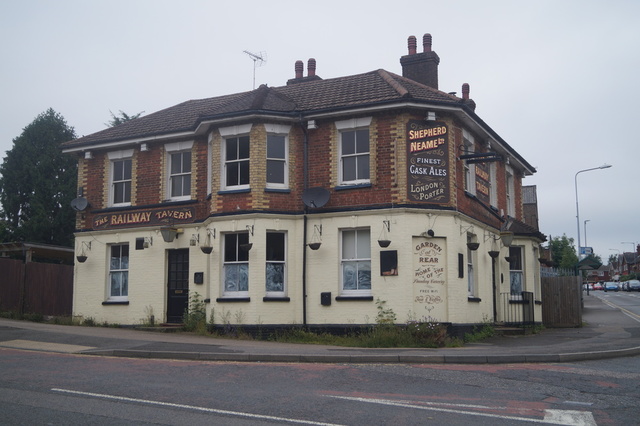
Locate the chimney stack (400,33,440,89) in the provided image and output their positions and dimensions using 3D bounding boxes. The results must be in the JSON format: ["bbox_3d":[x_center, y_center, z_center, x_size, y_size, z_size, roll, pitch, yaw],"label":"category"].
[{"bbox_3d":[3.274,-4.783,22.534,1.126,1.920,0.620,-4,-9,26],"label":"chimney stack"}]

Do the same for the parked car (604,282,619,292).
[{"bbox_3d":[42.048,10.721,99.845,1.800,1.500,4.100,-4,-9,24],"label":"parked car"}]

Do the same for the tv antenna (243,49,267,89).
[{"bbox_3d":[-2.245,-4.985,23.689,0.420,1.441,1.178,-6,-10,35],"label":"tv antenna"}]

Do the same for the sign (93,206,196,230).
[{"bbox_3d":[-5.487,0.177,21.345,4.015,0.402,0.050,-4,-9,26],"label":"sign"}]

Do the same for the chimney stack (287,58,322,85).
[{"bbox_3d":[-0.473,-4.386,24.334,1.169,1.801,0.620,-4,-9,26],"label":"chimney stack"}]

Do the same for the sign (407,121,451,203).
[{"bbox_3d":[2.868,-1.367,18.266,1.216,2.197,0.040,3,-9,-18],"label":"sign"}]

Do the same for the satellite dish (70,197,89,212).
[{"bbox_3d":[-7.695,-0.272,22.187,0.540,0.430,0.370,-2,-8,10],"label":"satellite dish"}]

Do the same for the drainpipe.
[{"bbox_3d":[-0.448,0.156,18.682,0.110,5.737,0.250,-4,-9,26],"label":"drainpipe"}]

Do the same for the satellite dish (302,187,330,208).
[{"bbox_3d":[-0.093,-0.419,18.386,0.730,0.560,0.460,-2,-8,14],"label":"satellite dish"}]

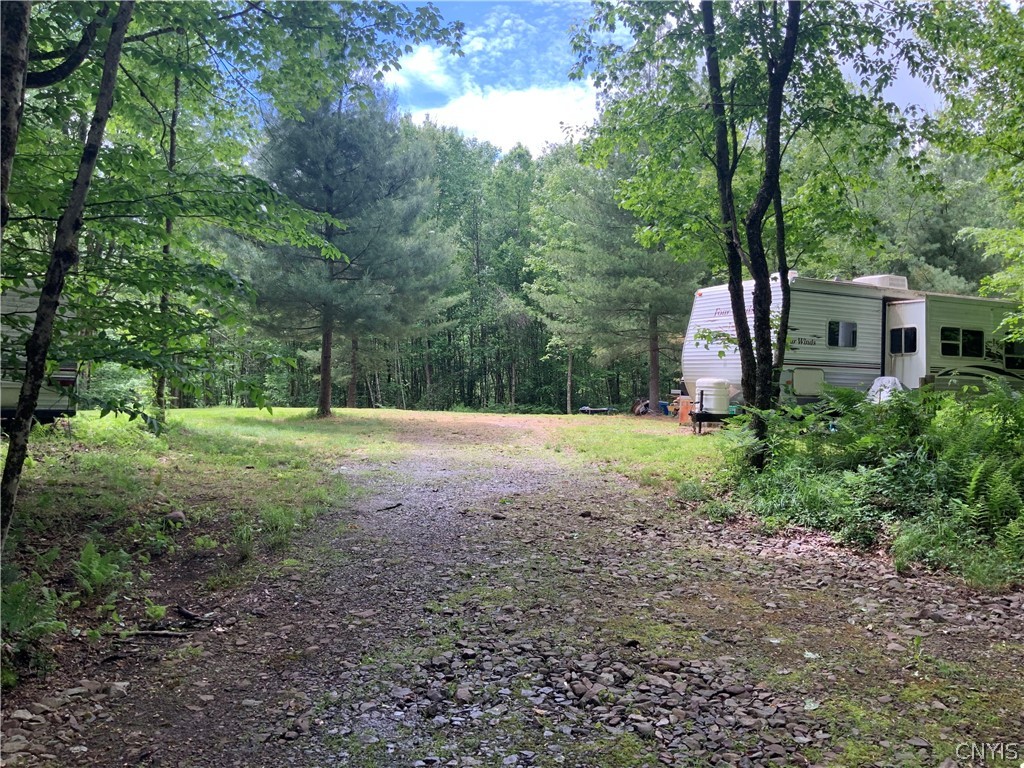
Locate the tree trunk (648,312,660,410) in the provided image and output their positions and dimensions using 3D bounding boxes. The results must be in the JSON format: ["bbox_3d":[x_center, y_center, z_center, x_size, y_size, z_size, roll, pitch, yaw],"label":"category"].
[{"bbox_3d":[4.070,-0.628,24.500,0.320,2.940,0.320,0,1,0],"label":"tree trunk"}]

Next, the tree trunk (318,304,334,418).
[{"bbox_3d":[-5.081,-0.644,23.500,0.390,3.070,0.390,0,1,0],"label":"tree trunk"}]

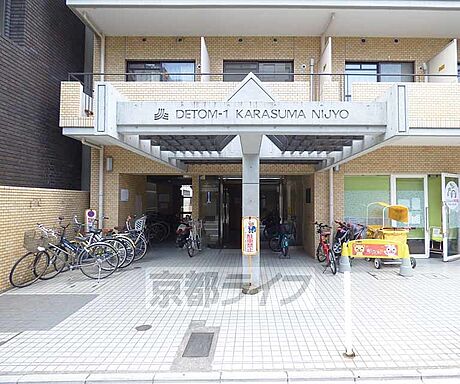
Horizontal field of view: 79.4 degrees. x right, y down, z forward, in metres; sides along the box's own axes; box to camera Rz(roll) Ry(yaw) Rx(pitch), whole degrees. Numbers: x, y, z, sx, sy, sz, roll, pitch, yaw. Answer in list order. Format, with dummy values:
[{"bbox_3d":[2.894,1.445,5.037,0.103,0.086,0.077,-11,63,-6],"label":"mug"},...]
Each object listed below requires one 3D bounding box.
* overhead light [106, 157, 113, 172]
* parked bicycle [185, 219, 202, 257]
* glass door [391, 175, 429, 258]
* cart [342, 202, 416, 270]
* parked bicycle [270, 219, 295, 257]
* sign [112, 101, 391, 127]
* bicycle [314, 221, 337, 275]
[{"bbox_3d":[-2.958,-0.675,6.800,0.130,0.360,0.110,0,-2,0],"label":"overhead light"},{"bbox_3d":[-0.960,1.135,7.550,0.520,1.020,1.680,0,-2,0],"label":"parked bicycle"},{"bbox_3d":[4.458,0.609,6.880,0.940,2.080,0.070,0,-2,0],"label":"glass door"},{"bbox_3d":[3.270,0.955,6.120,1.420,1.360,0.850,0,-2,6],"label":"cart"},{"bbox_3d":[1.400,1.135,7.500,0.520,1.000,1.620,0,-2,-3],"label":"parked bicycle"},{"bbox_3d":[0.261,-0.930,3.280,3.150,0.300,0.120,0,-2,0],"label":"sign"},{"bbox_3d":[2.100,1.135,6.020,0.500,1.020,1.520,0,-2,3],"label":"bicycle"}]

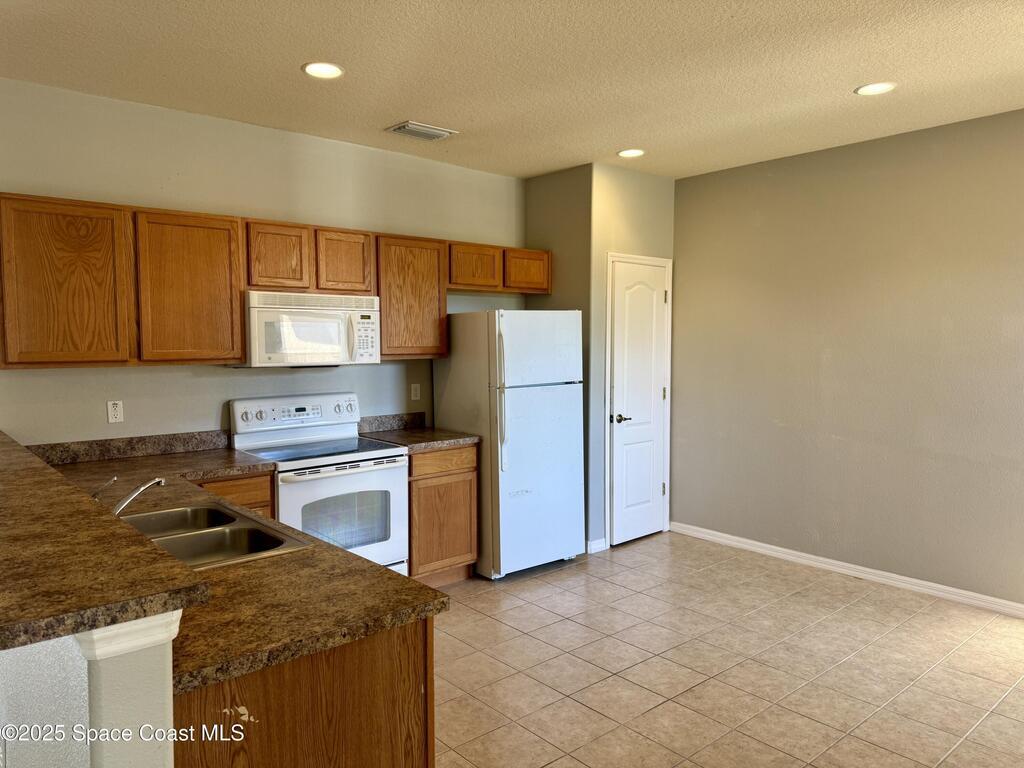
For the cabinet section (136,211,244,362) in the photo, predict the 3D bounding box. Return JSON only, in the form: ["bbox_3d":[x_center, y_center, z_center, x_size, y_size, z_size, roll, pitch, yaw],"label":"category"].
[{"bbox_3d":[-1.685,-0.475,3.638,0.515,0.742,0.325,-3,5,-40],"label":"cabinet section"}]

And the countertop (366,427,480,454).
[{"bbox_3d":[-0.607,0.352,4.465,0.535,0.040,0.652,-3,5,-41],"label":"countertop"}]

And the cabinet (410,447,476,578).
[{"bbox_3d":[-0.617,0.807,4.500,0.529,0.877,0.626,-3,5,-41],"label":"cabinet"}]

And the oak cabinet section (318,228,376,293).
[{"bbox_3d":[-1.051,-0.700,4.167,0.377,0.365,0.325,-3,5,-40],"label":"oak cabinet section"}]

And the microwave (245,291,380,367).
[{"bbox_3d":[-1.190,-0.307,4.086,0.768,0.398,0.409,-3,5,-41],"label":"microwave"}]

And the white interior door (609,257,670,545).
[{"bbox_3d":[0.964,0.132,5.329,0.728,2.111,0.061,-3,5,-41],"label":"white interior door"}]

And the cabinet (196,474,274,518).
[{"bbox_3d":[-1.579,0.862,3.675,0.465,0.877,0.626,-3,5,-41],"label":"cabinet"}]

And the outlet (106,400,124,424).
[{"bbox_3d":[-2.033,0.144,3.650,0.072,0.116,0.010,-3,5,-41],"label":"outlet"}]

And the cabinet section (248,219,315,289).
[{"bbox_3d":[-1.343,-0.683,3.918,0.374,0.365,0.325,-3,5,-40],"label":"cabinet section"}]

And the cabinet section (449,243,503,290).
[{"bbox_3d":[-0.334,-0.774,4.778,0.437,0.300,0.325,-3,5,-40],"label":"cabinet section"}]

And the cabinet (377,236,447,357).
[{"bbox_3d":[-0.720,-0.535,4.524,0.523,0.747,0.338,-3,5,-41],"label":"cabinet"}]

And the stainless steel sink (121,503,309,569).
[{"bbox_3d":[-1.063,0.562,2.228,0.561,0.191,0.828,-3,5,-41],"label":"stainless steel sink"}]

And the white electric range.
[{"bbox_3d":[-1.079,0.680,4.028,0.768,1.192,0.697,-3,5,-41],"label":"white electric range"}]

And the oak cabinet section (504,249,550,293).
[{"bbox_3d":[0.013,-0.794,5.074,0.462,0.300,0.325,-3,5,-40],"label":"oak cabinet section"}]

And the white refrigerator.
[{"bbox_3d":[-0.020,0.366,4.872,0.742,1.707,0.763,-3,5,-40],"label":"white refrigerator"}]

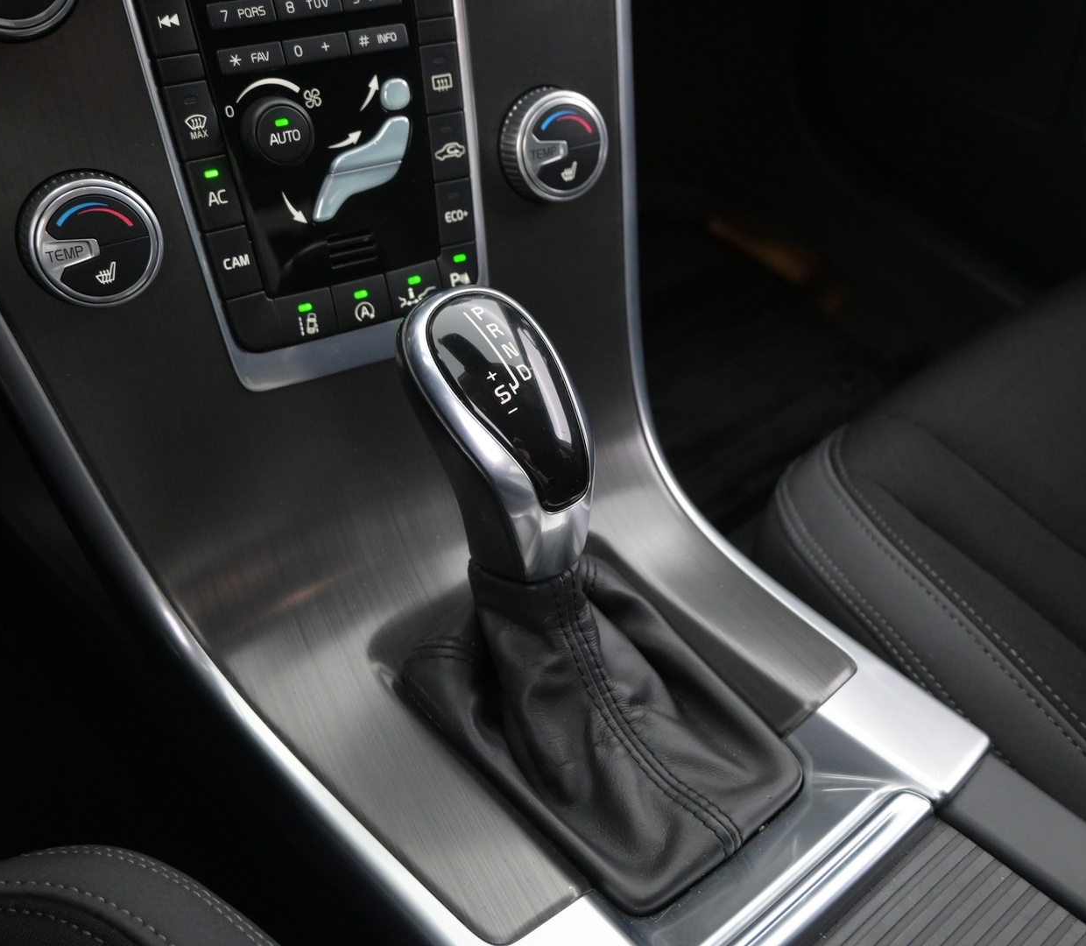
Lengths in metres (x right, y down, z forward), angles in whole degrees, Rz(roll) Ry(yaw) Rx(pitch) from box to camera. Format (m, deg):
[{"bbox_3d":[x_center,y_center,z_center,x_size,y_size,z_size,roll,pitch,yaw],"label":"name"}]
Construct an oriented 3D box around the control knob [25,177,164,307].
[{"bbox_3d":[-0.154,-0.079,0.382,0.045,0.045,0.016,-20,22,-25],"label":"control knob"}]

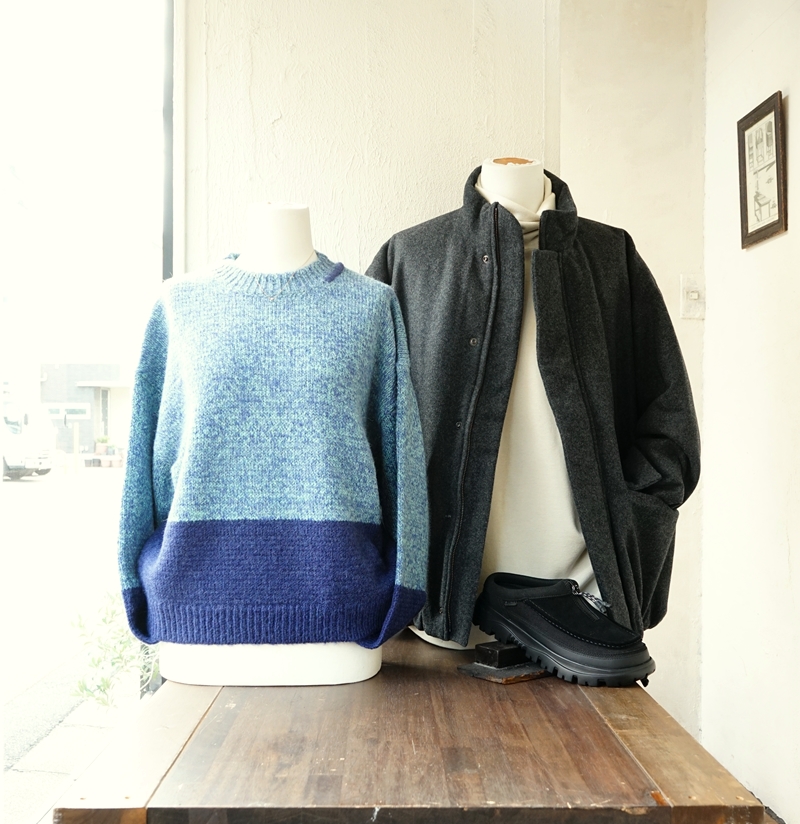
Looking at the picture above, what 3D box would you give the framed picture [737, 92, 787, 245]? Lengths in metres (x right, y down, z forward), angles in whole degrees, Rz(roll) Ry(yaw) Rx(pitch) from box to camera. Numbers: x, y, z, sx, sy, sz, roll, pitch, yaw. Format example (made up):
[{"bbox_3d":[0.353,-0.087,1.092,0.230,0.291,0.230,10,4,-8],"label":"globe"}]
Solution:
[{"bbox_3d":[0.810,-0.530,2.090,0.016,0.300,0.222,-2,-1,-3],"label":"framed picture"}]

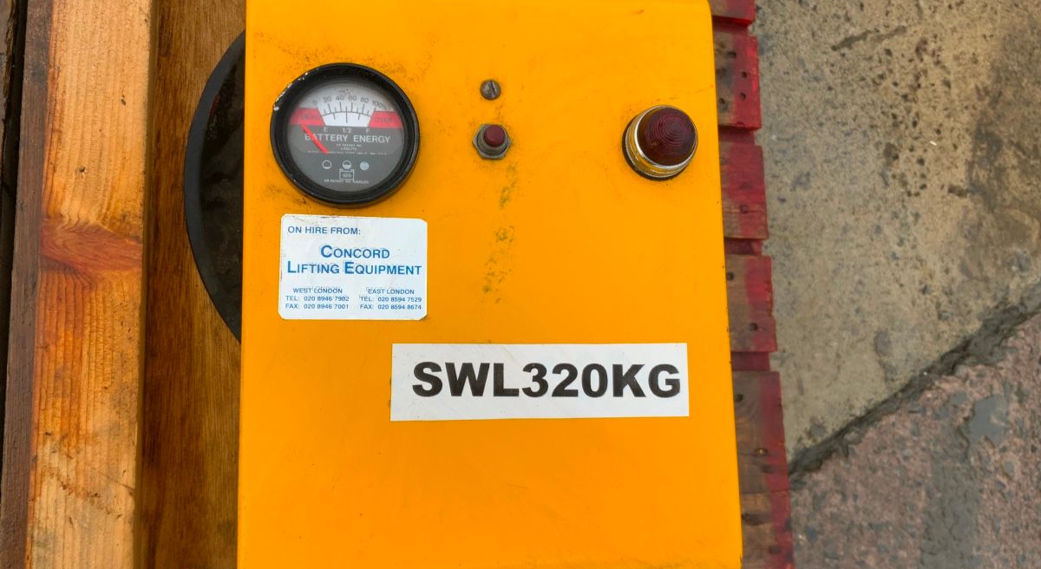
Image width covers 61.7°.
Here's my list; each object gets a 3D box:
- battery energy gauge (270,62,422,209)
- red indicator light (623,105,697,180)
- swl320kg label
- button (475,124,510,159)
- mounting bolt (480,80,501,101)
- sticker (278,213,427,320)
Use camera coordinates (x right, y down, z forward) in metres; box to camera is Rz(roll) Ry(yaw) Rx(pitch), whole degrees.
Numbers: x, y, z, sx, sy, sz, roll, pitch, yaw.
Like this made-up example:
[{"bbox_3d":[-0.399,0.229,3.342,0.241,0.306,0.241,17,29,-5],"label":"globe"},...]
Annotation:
[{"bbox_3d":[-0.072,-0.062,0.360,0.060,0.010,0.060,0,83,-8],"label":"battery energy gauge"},{"bbox_3d":[0.062,-0.063,0.372,0.031,0.025,0.031,0,83,-8],"label":"red indicator light"},{"bbox_3d":[0.010,0.040,0.364,0.126,0.001,0.031,0,83,-8],"label":"swl320kg label"},{"bbox_3d":[-0.011,-0.061,0.369,0.016,0.011,0.015,0,83,-8],"label":"button"},{"bbox_3d":[-0.013,-0.084,0.375,0.009,0.003,0.009,0,83,-8],"label":"mounting bolt"},{"bbox_3d":[-0.068,-0.007,0.359,0.059,0.001,0.042,0,83,-8],"label":"sticker"}]

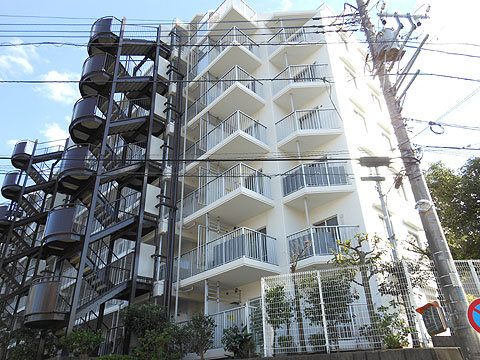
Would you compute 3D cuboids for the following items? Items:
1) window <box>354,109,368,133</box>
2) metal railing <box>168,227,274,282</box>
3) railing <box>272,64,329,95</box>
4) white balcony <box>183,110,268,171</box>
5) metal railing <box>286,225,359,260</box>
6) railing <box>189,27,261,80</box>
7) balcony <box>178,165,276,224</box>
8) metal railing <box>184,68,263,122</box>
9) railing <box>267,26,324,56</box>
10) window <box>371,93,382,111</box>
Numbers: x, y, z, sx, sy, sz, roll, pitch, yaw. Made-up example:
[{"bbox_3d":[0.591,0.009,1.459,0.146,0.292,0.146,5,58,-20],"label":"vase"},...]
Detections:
[{"bbox_3d":[5.818,-2.763,16.545,0.952,0.980,0.120,22,-37,-37],"label":"window"},{"bbox_3d":[-0.781,3.615,14.630,1.862,1.372,4.816,22,-37,-37],"label":"metal railing"},{"bbox_3d":[2.855,-5.027,16.875,2.799,1.092,0.647,-12,-30,17],"label":"railing"},{"bbox_3d":[-0.816,-1.333,17.182,2.010,1.310,4.630,21,-36,-36],"label":"white balcony"},{"bbox_3d":[3.109,2.323,12.881,2.760,1.080,0.740,-12,-30,18],"label":"metal railing"},{"bbox_3d":[-0.969,-6.348,19.707,1.890,1.080,4.400,21,-36,-36],"label":"railing"},{"bbox_3d":[-0.724,1.088,15.881,2.010,1.310,4.630,21,-36,-36],"label":"balcony"},{"bbox_3d":[-0.893,-3.918,18.423,1.890,1.080,4.450,21,-36,-36],"label":"metal railing"},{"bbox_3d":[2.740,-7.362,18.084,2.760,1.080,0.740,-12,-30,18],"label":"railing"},{"bbox_3d":[7.690,-4.249,19.361,0.840,0.952,0.120,22,-37,-37],"label":"window"}]

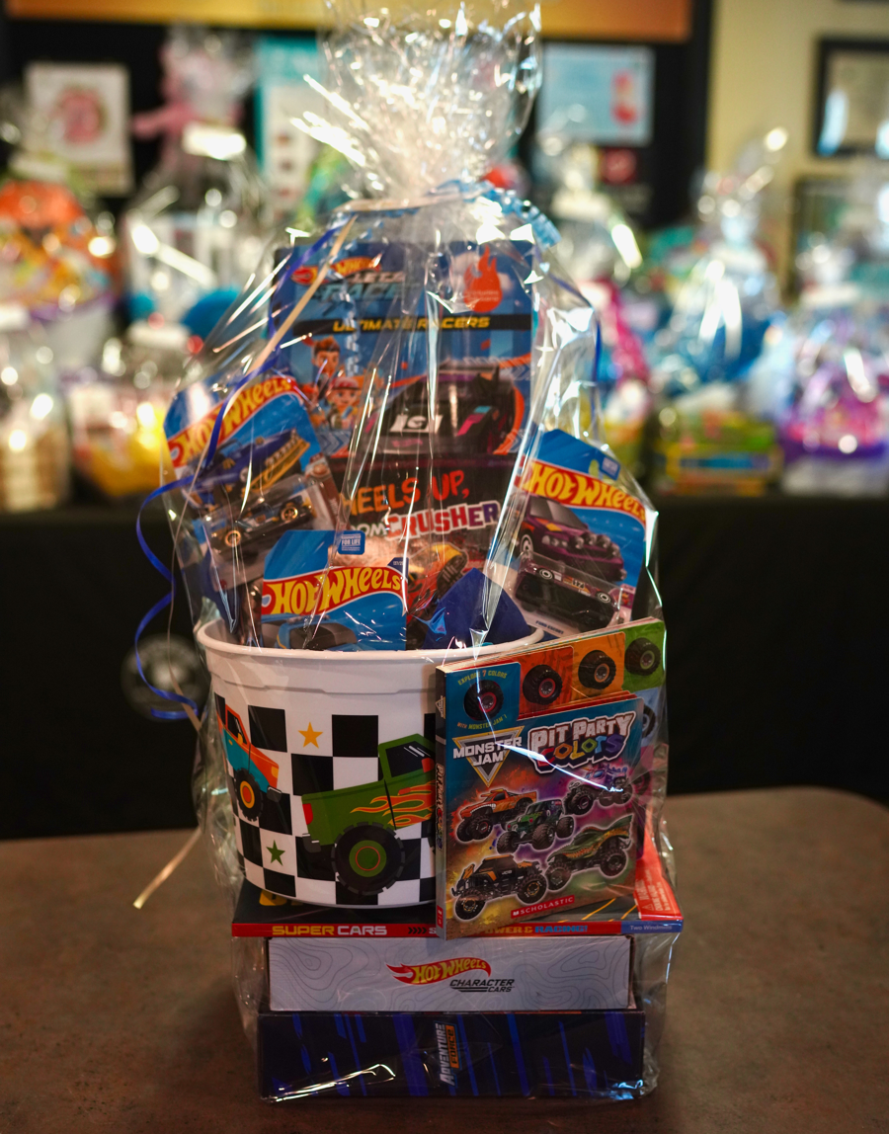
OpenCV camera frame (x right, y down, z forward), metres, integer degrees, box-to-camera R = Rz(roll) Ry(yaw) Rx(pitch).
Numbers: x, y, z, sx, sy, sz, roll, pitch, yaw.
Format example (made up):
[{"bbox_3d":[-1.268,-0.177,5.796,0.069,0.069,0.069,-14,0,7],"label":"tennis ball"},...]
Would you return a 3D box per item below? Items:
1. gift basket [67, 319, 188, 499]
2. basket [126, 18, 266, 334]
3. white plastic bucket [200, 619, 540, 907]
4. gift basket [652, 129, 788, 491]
[{"bbox_3d":[-0.648,-0.329,2.653,0.250,0.333,0.220,-2,13,-9],"label":"gift basket"},{"bbox_3d":[-0.542,-0.822,2.808,0.300,0.640,0.250,-2,13,-9],"label":"basket"},{"bbox_3d":[-0.059,0.142,1.021,0.275,0.197,0.275,0,6,0],"label":"white plastic bucket"},{"bbox_3d":[0.578,-0.539,2.749,0.280,0.723,0.240,-2,13,-9],"label":"gift basket"}]

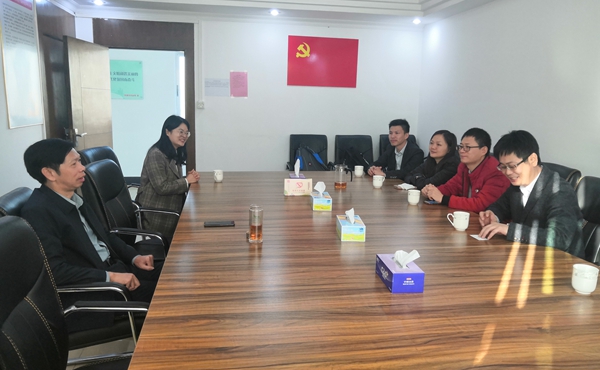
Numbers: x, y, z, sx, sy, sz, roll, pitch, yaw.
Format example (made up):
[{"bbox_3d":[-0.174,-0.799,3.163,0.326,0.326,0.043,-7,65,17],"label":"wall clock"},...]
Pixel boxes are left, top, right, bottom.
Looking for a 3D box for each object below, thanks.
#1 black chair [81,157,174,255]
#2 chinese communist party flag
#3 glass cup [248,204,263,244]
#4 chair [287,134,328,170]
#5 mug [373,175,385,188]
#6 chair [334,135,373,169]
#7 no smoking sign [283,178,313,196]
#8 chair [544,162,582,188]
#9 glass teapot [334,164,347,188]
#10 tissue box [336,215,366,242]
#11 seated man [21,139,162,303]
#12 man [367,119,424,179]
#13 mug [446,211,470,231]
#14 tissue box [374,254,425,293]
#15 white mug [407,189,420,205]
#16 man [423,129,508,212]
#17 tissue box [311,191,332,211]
[{"bbox_3d":[-0.957,0.364,2.907,0.630,1.020,0.570,3,11,6],"label":"black chair"},{"bbox_3d":[0.290,-1.522,5.822,0.884,0.594,0.020,0,10,-10],"label":"chinese communist party flag"},{"bbox_3d":[-0.205,0.188,2.209,0.066,0.165,0.066,2,11,0],"label":"glass cup"},{"bbox_3d":[0.138,-0.070,5.456,0.550,0.980,0.600,0,11,-9],"label":"chair"},{"bbox_3d":[0.617,-0.025,3.642,0.096,0.094,0.076,0,11,-9],"label":"mug"},{"bbox_3d":[0.707,-0.072,5.699,0.580,1.000,0.620,0,10,-10],"label":"chair"},{"bbox_3d":[-0.017,0.011,3.406,0.197,0.119,0.100,0,10,-10],"label":"no smoking sign"},{"bbox_3d":[1.339,0.388,3.058,0.620,1.040,0.570,0,11,-9],"label":"chair"},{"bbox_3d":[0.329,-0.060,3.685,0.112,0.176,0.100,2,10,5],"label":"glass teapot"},{"bbox_3d":[0.262,0.222,2.401,0.115,0.077,0.212,1,10,-2],"label":"tissue box"},{"bbox_3d":[-0.824,0.420,2.093,0.780,1.220,0.550,0,11,-6],"label":"seated man"},{"bbox_3d":[0.971,0.013,4.442,0.740,1.240,0.560,-7,14,-39],"label":"man"},{"bbox_3d":[0.865,0.200,2.560,0.119,0.094,0.086,5,11,19],"label":"mug"},{"bbox_3d":[0.375,0.333,1.770,0.116,0.076,0.197,0,11,-8],"label":"tissue box"},{"bbox_3d":[0.774,0.087,3.176,0.086,0.092,0.100,4,11,14],"label":"white mug"},{"bbox_3d":[1.197,0.235,3.305,0.740,1.240,0.580,-4,12,-25],"label":"man"},{"bbox_3d":[0.136,0.107,3.017,0.115,0.077,0.210,1,10,-4],"label":"tissue box"}]

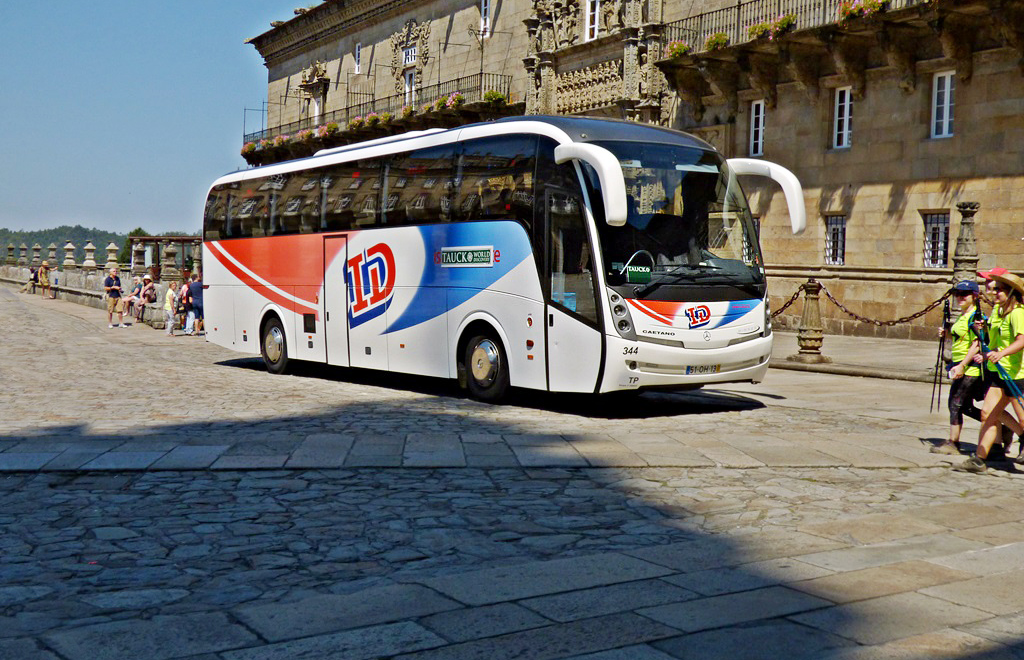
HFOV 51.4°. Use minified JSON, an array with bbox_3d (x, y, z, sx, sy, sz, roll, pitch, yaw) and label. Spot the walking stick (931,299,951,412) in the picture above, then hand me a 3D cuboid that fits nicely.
[{"bbox_3d":[4.049,0.253,10.050,0.100,1.100,0.080,5,4,-24],"label":"walking stick"}]

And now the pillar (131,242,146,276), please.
[{"bbox_3d":[-12.396,-2.336,35.534,0.490,1.070,0.490,-1,5,-34],"label":"pillar"}]

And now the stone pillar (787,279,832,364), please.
[{"bbox_3d":[5.690,-0.200,20.300,0.750,1.530,0.750,-1,5,-32],"label":"stone pillar"}]

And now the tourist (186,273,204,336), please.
[{"bbox_3d":[-9.184,-0.728,31.000,0.550,1.760,0.420,0,4,-18],"label":"tourist"}]

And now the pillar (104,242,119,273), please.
[{"bbox_3d":[-14.431,-2.619,38.468,0.460,1.050,0.460,-1,5,-34],"label":"pillar"}]

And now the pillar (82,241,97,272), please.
[{"bbox_3d":[-16.387,-2.834,41.402,0.460,1.070,0.460,-1,5,-34],"label":"pillar"}]

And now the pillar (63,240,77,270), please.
[{"bbox_3d":[-18.406,-3.048,44.336,0.460,1.080,0.460,-1,5,-34],"label":"pillar"}]

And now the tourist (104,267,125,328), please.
[{"bbox_3d":[-11.683,-0.935,31.300,0.560,1.740,0.460,-2,6,-45],"label":"tourist"}]

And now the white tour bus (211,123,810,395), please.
[{"bbox_3d":[-1.333,-1.051,16.782,2.780,3.700,12.340,-2,3,-37],"label":"white tour bus"}]

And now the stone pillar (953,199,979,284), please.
[{"bbox_3d":[7.488,-0.706,17.700,0.740,2.820,0.740,-1,5,-32],"label":"stone pillar"}]

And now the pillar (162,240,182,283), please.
[{"bbox_3d":[-10.424,-2.066,32.600,0.530,1.120,0.530,-1,5,-34],"label":"pillar"}]

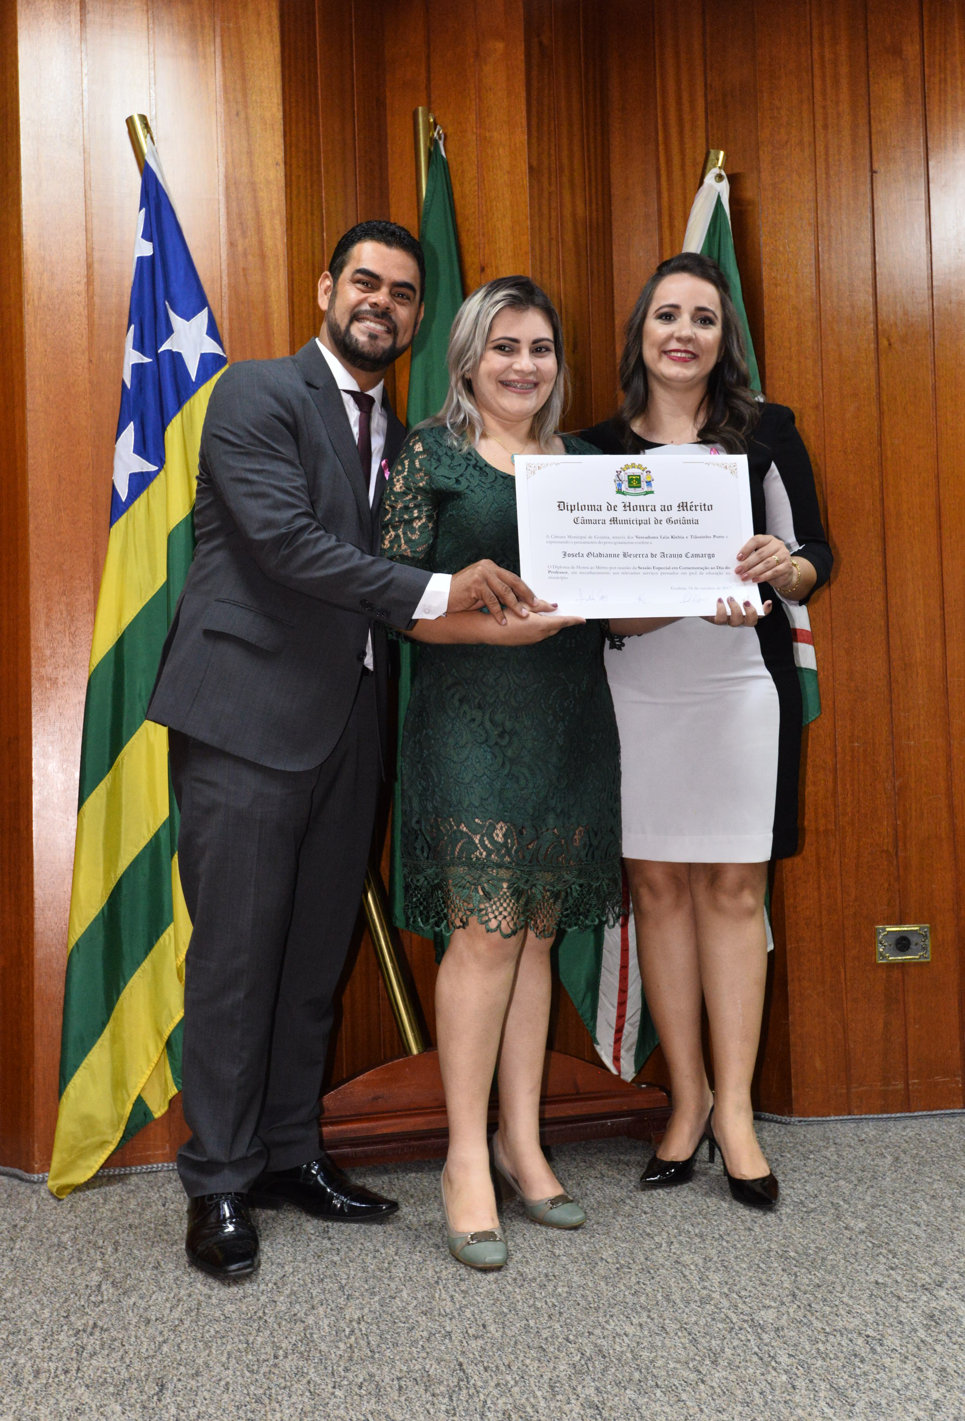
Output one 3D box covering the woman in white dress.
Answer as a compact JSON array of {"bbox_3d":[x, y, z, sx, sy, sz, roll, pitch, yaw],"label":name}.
[{"bbox_3d":[0.427,0.022,2.581,0.480,1.710,0.420,-2,-2,22],"label":"woman in white dress"}]

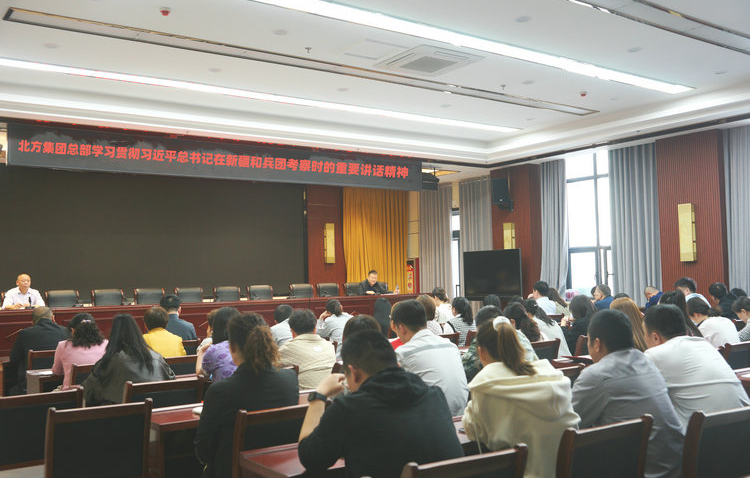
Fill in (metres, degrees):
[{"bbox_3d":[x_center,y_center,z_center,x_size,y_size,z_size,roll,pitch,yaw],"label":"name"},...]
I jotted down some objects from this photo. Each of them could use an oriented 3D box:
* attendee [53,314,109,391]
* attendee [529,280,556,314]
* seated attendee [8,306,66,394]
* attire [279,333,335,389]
[{"bbox_3d":[-2.135,1.179,5.280,0.480,1.272,0.720,1,-3,-34],"label":"attendee"},{"bbox_3d":[2.292,1.286,9.939,0.500,1.397,0.750,1,-3,-34],"label":"attendee"},{"bbox_3d":[-2.903,1.229,6.304,0.520,1.295,0.750,1,-3,-34],"label":"seated attendee"},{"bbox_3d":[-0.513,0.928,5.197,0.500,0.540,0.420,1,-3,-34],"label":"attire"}]

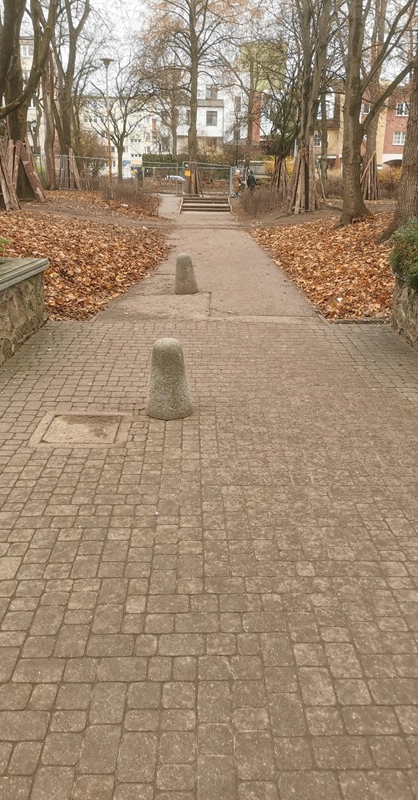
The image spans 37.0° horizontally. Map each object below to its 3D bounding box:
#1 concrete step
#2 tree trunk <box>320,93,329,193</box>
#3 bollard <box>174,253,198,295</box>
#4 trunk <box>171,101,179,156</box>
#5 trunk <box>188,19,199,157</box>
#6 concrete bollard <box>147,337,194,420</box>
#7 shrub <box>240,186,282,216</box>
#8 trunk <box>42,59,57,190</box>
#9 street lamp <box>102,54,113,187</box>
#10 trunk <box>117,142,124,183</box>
[{"bbox_3d":[-0.166,-10.185,32.649,2.450,0.580,2.800,0,20,-1],"label":"concrete step"},{"bbox_3d":[6.923,-15.373,37.429,0.420,5.551,0.420,0,20,-1],"label":"tree trunk"},{"bbox_3d":[-0.339,-1.888,9.285,0.346,0.576,0.346,0,20,-1],"label":"bollard"},{"bbox_3d":[-2.718,-21.398,50.693,0.500,5.319,0.500,0,20,-1],"label":"trunk"},{"bbox_3d":[-0.925,-17.846,37.159,0.620,8.695,0.620,0,20,-1],"label":"trunk"},{"bbox_3d":[-0.283,-0.178,4.504,0.343,0.554,0.343,0,20,-1],"label":"concrete bollard"},{"bbox_3d":[2.299,-8.859,27.850,1.900,1.150,2.200,0,20,-1],"label":"shrub"},{"bbox_3d":[-8.218,-14.101,32.179,0.520,6.257,0.520,0,20,-1],"label":"trunk"},{"bbox_3d":[-3.827,-10.206,23.663,0.500,4.884,0.500,0,20,-1],"label":"street lamp"},{"bbox_3d":[-5.522,-14.661,38.975,0.360,2.634,0.360,0,20,-1],"label":"trunk"}]

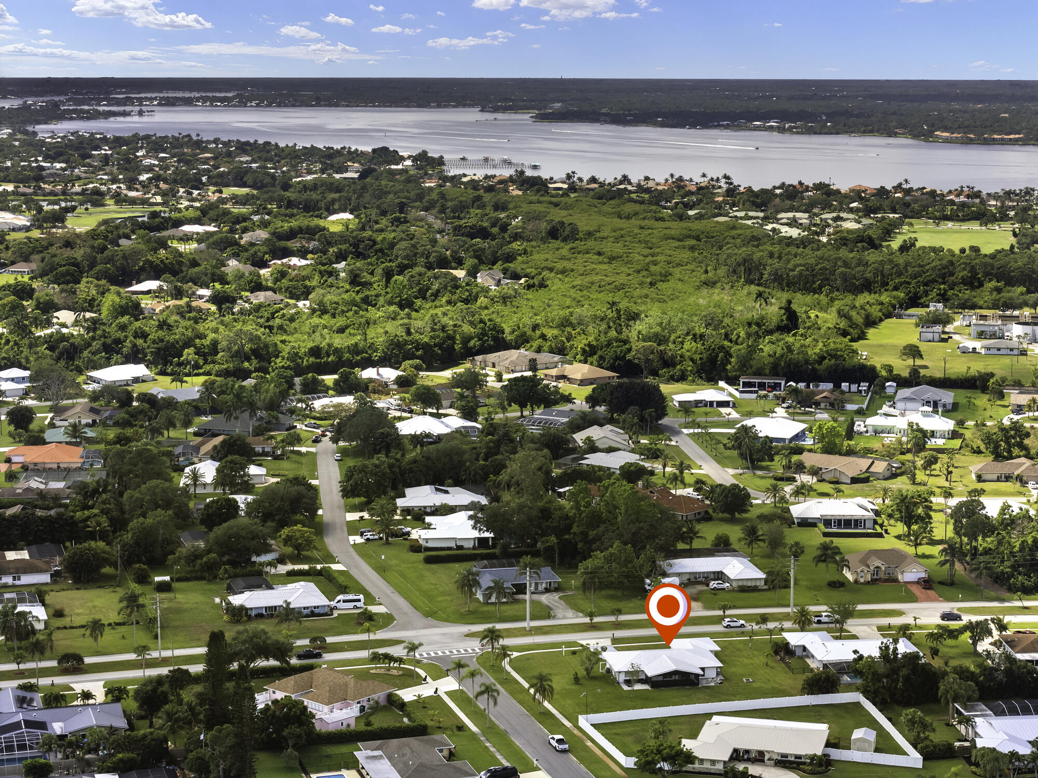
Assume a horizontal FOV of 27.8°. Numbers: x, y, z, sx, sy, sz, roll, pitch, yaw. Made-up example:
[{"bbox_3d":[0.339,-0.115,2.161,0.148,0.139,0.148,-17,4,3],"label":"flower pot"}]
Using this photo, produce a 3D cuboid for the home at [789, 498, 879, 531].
[{"bbox_3d":[80.500,30.880,534.300,22.640,5.400,18.590,1,9,2],"label":"home"}]

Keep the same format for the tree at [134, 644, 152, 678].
[{"bbox_3d":[-70.644,51.319,395.598,3.300,6.540,3.300,0,9,0],"label":"tree"}]

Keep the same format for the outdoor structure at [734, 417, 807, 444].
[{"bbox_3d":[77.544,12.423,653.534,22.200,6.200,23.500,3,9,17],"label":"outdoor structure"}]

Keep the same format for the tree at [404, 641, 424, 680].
[{"bbox_3d":[-19.822,51.088,394.399,3.900,7.620,3.900,0,9,0],"label":"tree"}]

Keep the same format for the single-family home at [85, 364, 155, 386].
[{"bbox_3d":[-143.860,-4.960,763.920,20.000,5.500,21.000,-6,10,-34],"label":"single-family home"}]

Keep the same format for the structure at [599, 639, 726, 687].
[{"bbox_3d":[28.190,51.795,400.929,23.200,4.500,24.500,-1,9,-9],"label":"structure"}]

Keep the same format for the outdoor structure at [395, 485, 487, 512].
[{"bbox_3d":[-20.510,28.340,549.820,23.570,5.200,21.910,-1,9,-6],"label":"outdoor structure"}]

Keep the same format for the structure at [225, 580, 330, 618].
[{"bbox_3d":[-52.249,44.953,453.322,20.090,4.700,19.363,-3,9,-17],"label":"structure"}]

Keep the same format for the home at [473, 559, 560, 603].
[{"bbox_3d":[-0.825,42.422,470.887,20.712,4.600,23.961,-2,9,-13],"label":"home"}]

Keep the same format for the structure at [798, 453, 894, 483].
[{"bbox_3d":[89.959,22.107,594.737,27.500,4.900,24.000,5,10,28],"label":"structure"}]

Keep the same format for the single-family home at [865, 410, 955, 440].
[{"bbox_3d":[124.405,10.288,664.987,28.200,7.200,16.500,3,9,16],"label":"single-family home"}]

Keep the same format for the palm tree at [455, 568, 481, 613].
[{"bbox_3d":[-10.940,42.590,444.170,5.200,9.100,5.200,0,9,0],"label":"palm tree"}]

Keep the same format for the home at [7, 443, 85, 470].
[{"bbox_3d":[-139.298,18.939,617.408,24.367,6.100,21.626,-1,9,-4],"label":"home"}]

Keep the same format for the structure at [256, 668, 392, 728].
[{"bbox_3d":[-34.184,54.241,380.572,18.800,5.500,16.800,8,12,43],"label":"structure"}]

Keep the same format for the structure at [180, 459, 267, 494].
[{"bbox_3d":[-82.220,23.997,587.800,22.743,5.300,23.149,-1,9,-8],"label":"structure"}]

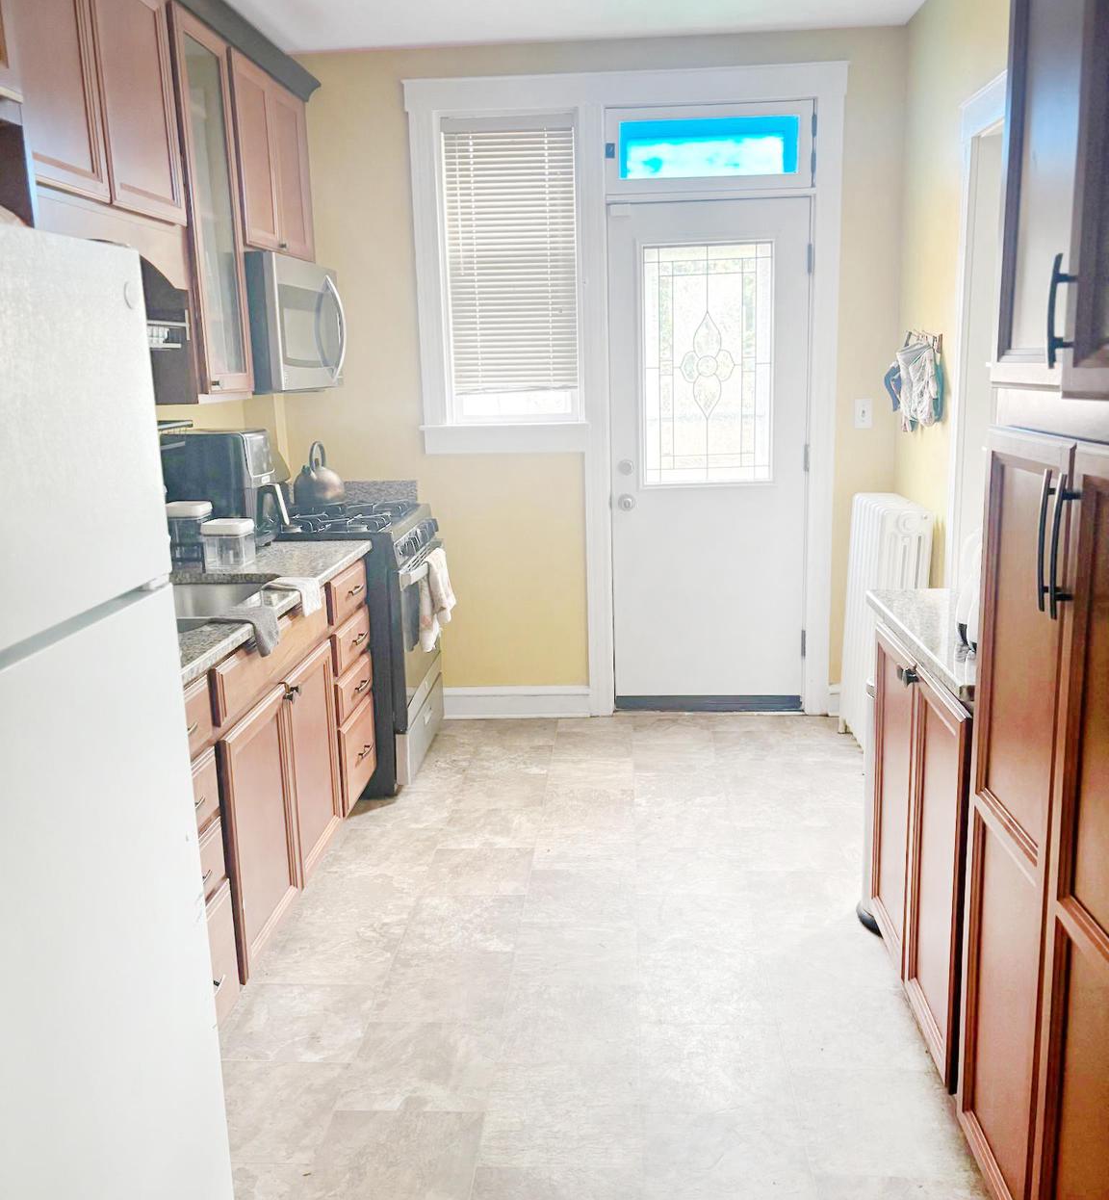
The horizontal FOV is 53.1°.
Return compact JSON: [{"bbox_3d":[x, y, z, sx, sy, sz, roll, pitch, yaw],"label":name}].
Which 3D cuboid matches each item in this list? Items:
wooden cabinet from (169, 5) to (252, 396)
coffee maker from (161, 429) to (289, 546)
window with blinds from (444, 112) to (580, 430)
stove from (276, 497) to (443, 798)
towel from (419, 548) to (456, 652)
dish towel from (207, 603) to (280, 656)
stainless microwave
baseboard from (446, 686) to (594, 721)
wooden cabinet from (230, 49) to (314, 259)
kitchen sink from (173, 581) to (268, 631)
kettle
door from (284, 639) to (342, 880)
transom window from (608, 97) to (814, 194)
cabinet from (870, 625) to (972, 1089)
[{"bbox_3d":[-1.120,-1.096,3.172,0.320,1.040,0.425,-1,12,4],"label":"wooden cabinet"},{"bbox_3d":[-1.043,-0.349,3.567,0.365,0.369,0.280,-1,12,4],"label":"coffee maker"},{"bbox_3d":[-0.159,-1.278,4.344,0.505,1.163,0.090,-1,12,4],"label":"window with blinds"},{"bbox_3d":[-0.802,0.148,4.181,0.685,0.955,0.760,-1,12,4],"label":"stove"},{"bbox_3d":[-0.425,0.004,4.114,0.100,0.355,0.300,-1,12,4],"label":"towel"},{"bbox_3d":[-0.707,0.077,2.519,0.150,0.102,0.180,-1,12,4],"label":"dish towel"},{"bbox_3d":[-1.014,-0.932,3.816,0.420,0.415,0.754,-1,12,4],"label":"stainless microwave"},{"bbox_3d":[-0.169,0.435,4.716,0.642,0.135,0.020,-1,12,4],"label":"baseboard"},{"bbox_3d":[-1.088,-1.447,3.723,0.320,0.580,0.790,-1,12,4],"label":"wooden cabinet"},{"bbox_3d":[-0.955,0.122,2.698,0.430,0.210,0.760,-1,12,4],"label":"kitchen sink"},{"bbox_3d":[-0.910,-0.472,4.270,0.195,0.240,0.200,-2,12,0],"label":"kettle"},{"bbox_3d":[-0.695,0.459,3.194,0.022,0.582,0.440,-1,12,4],"label":"door"},{"bbox_3d":[0.587,-1.707,4.217,0.782,0.320,0.045,-1,12,4],"label":"transom window"},{"bbox_3d":[0.984,0.508,2.409,0.432,0.845,0.760,-1,12,4],"label":"cabinet"}]

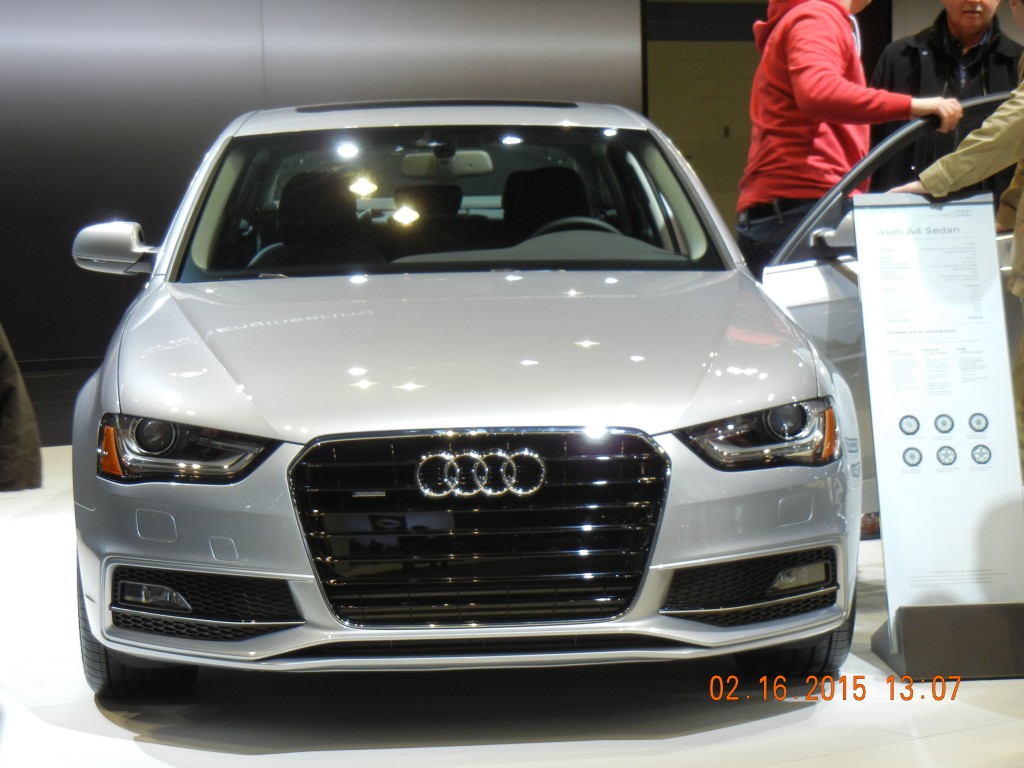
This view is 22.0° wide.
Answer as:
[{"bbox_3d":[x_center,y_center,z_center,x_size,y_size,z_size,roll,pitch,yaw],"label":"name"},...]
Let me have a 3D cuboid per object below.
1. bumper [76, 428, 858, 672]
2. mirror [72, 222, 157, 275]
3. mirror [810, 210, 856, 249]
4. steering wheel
[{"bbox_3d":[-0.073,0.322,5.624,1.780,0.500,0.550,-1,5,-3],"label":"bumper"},{"bbox_3d":[-1.048,-0.357,6.946,0.235,0.140,0.140,-1,5,-3],"label":"mirror"},{"bbox_3d":[0.917,-0.389,6.905,0.140,0.145,0.235,-5,6,-40],"label":"mirror"},{"bbox_3d":[0.179,-0.294,7.304,0.370,0.370,0.110,-1,28,-3],"label":"steering wheel"}]

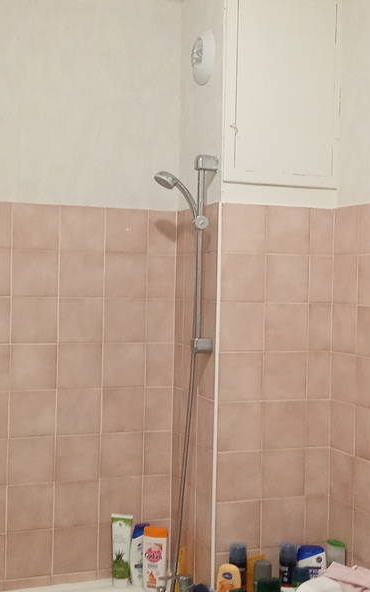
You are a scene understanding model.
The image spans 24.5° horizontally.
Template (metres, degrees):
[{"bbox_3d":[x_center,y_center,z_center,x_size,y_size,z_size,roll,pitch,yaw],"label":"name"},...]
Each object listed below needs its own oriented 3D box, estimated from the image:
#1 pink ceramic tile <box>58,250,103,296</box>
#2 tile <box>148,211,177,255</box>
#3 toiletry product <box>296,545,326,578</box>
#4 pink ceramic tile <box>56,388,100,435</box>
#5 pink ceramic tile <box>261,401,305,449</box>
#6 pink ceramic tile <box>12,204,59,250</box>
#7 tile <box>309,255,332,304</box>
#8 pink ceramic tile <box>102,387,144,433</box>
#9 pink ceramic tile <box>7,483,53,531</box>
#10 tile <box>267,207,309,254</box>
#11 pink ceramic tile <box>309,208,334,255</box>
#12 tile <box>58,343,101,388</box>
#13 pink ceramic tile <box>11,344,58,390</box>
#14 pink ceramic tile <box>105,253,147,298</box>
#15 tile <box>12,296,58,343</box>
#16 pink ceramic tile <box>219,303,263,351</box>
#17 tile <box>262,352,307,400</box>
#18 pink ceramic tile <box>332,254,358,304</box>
[{"bbox_3d":[-0.335,-0.072,2.756,0.148,0.148,0.010,1,1,-21],"label":"pink ceramic tile"},{"bbox_3d":[-0.077,-0.211,2.859,0.097,0.144,0.010,1,1,-21],"label":"tile"},{"bbox_3d":[0.370,0.832,2.502,0.085,0.200,0.050,1,1,-6],"label":"toiletry product"},{"bbox_3d":[-0.349,0.383,2.799,0.149,0.149,0.010,1,1,-21],"label":"pink ceramic tile"},{"bbox_3d":[0.305,0.400,2.625,0.148,0.148,0.010,1,1,-21],"label":"pink ceramic tile"},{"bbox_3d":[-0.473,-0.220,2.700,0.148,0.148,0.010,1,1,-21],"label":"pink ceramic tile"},{"bbox_3d":[0.431,-0.054,2.708,0.084,0.150,0.010,1,1,-21],"label":"tile"},{"bbox_3d":[-0.206,0.382,2.823,0.148,0.148,0.010,1,1,-21],"label":"pink ceramic tile"},{"bbox_3d":[-0.492,0.675,2.719,0.148,0.149,0.010,1,1,-21],"label":"pink ceramic tile"},{"bbox_3d":[0.320,-0.202,2.640,0.149,0.145,0.010,1,1,-21],"label":"tile"},{"bbox_3d":[0.427,-0.198,2.662,0.082,0.148,0.010,1,1,-21],"label":"pink ceramic tile"},{"bbox_3d":[-0.347,0.232,2.797,0.150,0.150,0.010,1,1,-21],"label":"tile"},{"bbox_3d":[-0.488,0.230,2.744,0.149,0.149,0.010,1,1,-21],"label":"pink ceramic tile"},{"bbox_3d":[-0.196,-0.067,2.810,0.148,0.148,0.010,1,1,-21],"label":"pink ceramic tile"},{"bbox_3d":[-0.479,0.078,2.711,0.148,0.147,0.010,1,1,-21],"label":"tile"},{"bbox_3d":[0.171,0.094,2.545,0.142,0.147,0.010,1,1,-21],"label":"pink ceramic tile"},{"bbox_3d":[0.312,0.251,2.655,0.150,0.150,0.010,1,1,-21],"label":"tile"},{"bbox_3d":[0.504,-0.049,2.653,0.010,0.150,0.142,1,1,-21],"label":"pink ceramic tile"}]

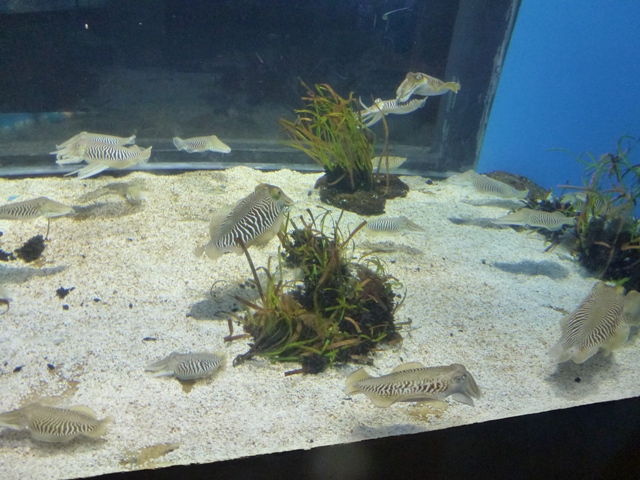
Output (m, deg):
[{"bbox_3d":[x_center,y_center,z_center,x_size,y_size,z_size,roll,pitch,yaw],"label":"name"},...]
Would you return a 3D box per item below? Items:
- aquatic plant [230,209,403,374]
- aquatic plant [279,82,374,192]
[{"bbox_3d":[-0.004,0.090,0.850,0.310,0.170,0.260,0,34,0],"label":"aquatic plant"},{"bbox_3d":[0.020,-0.280,1.220,0.250,0.260,0.200,0,34,0],"label":"aquatic plant"}]

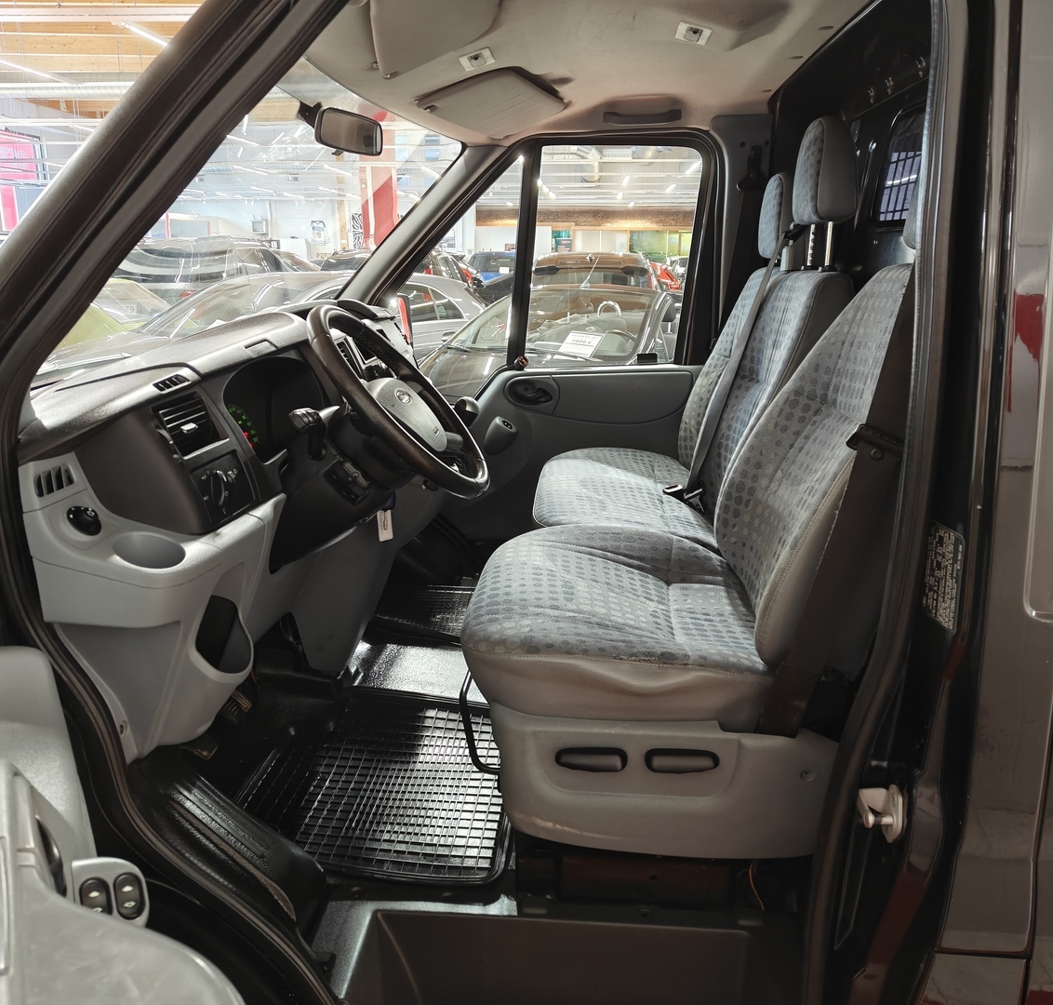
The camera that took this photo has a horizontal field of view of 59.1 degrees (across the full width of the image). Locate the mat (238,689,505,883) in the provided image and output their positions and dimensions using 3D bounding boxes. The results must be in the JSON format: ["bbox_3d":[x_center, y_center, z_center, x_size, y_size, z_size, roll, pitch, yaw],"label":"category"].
[{"bbox_3d":[-0.242,0.479,1.619,0.454,0.046,0.566,0,14,2],"label":"mat"}]

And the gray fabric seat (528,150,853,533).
[{"bbox_3d":[0.327,-0.252,2.134,0.622,1.091,0.877,0,14,2],"label":"gray fabric seat"}]

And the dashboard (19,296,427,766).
[{"bbox_3d":[-0.476,-0.074,1.940,0.479,0.673,1.612,0,14,2],"label":"dashboard"}]

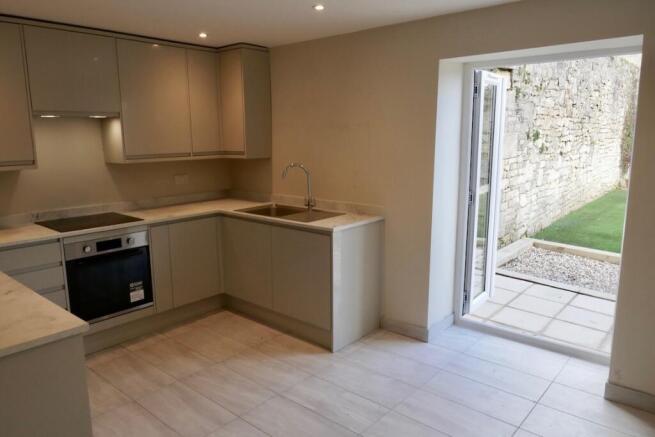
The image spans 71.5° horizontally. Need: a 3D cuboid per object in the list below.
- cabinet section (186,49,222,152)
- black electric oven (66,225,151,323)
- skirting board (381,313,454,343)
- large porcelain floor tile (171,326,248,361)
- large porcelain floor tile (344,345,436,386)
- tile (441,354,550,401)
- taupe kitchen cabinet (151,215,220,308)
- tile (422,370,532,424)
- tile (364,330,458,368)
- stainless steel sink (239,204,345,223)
[{"bbox_3d":[-1.214,-1.025,4.143,0.330,0.895,0.306,8,13,40],"label":"cabinet section"},{"bbox_3d":[-1.735,0.392,3.429,0.565,0.595,0.595,8,13,41],"label":"black electric oven"},{"bbox_3d":[0.759,0.833,3.716,0.409,0.102,0.473,8,12,40],"label":"skirting board"},{"bbox_3d":[-0.878,0.935,3.381,0.598,0.010,0.291,8,13,40],"label":"large porcelain floor tile"},{"bbox_3d":[0.436,0.995,3.090,0.597,0.010,0.304,8,12,40],"label":"large porcelain floor tile"},{"bbox_3d":[1.065,1.003,2.887,0.598,0.010,0.305,8,13,40],"label":"tile"},{"bbox_3d":[-1.346,0.322,3.902,0.580,0.703,0.614,8,13,41],"label":"taupe kitchen cabinet"},{"bbox_3d":[0.870,1.042,2.663,0.598,0.010,0.291,8,13,40],"label":"tile"},{"bbox_3d":[0.636,0.956,3.316,0.597,0.010,0.304,8,12,40],"label":"tile"},{"bbox_3d":[-0.333,0.030,3.864,0.937,0.170,0.498,8,12,40],"label":"stainless steel sink"}]

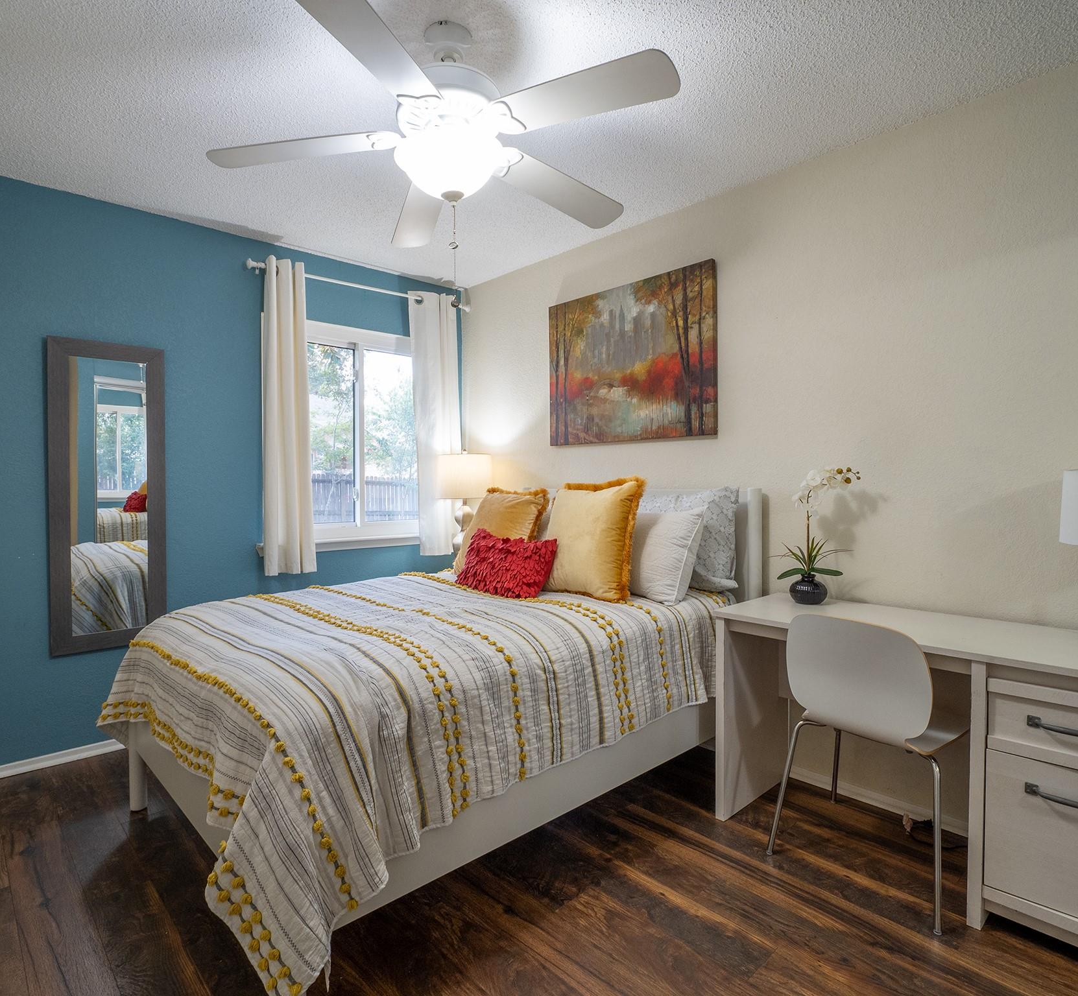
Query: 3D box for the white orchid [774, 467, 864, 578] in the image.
[{"bbox_3d":[1.000,0.093,2.236,0.200,0.415,0.340,-2,2,-43],"label":"white orchid"}]

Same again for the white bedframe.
[{"bbox_3d":[-0.291,0.552,2.383,1.985,1.155,1.453,-2,2,-43],"label":"white bedframe"}]

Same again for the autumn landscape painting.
[{"bbox_3d":[0.418,-0.662,3.041,0.035,0.765,1.020,-2,2,-43],"label":"autumn landscape painting"}]

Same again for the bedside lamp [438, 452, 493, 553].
[{"bbox_3d":[-0.431,0.065,3.576,0.320,0.700,0.320,0,1,0],"label":"bedside lamp"}]

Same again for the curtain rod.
[{"bbox_3d":[-0.953,-1.183,3.498,1.370,0.050,0.090,-2,2,-43],"label":"curtain rod"}]

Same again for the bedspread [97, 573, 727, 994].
[{"bbox_3d":[-0.335,0.663,2.327,2.020,0.555,1.610,-2,2,-43],"label":"bedspread"}]

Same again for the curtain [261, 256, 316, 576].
[{"bbox_3d":[-1.296,-0.415,3.182,0.260,1.630,0.120,-2,2,-43],"label":"curtain"}]

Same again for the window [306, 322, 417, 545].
[{"bbox_3d":[-1.028,-0.354,3.575,1.120,1.235,0.100,-2,2,-43],"label":"window"}]

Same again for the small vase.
[{"bbox_3d":[0.986,0.331,2.259,0.130,0.108,0.130,-2,2,-43],"label":"small vase"}]

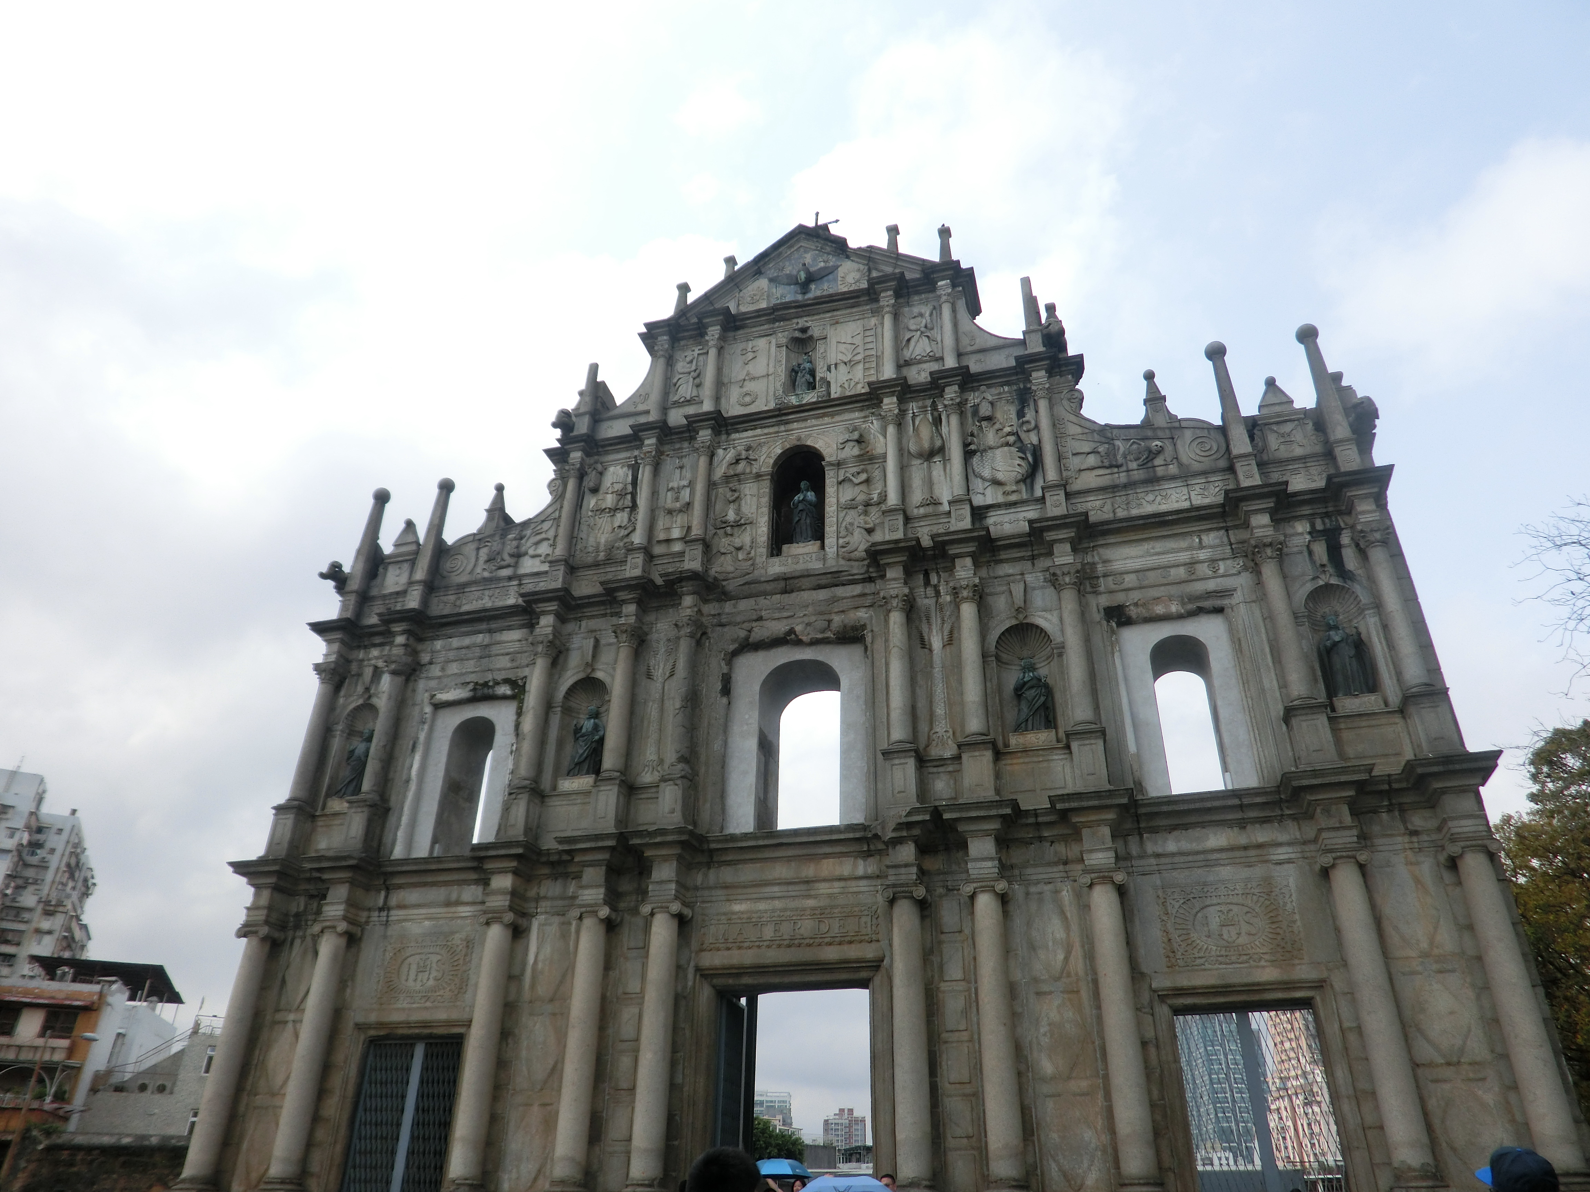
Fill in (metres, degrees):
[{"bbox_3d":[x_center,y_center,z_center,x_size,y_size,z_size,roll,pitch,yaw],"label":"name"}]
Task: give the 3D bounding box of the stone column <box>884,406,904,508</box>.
[{"bbox_3d":[2.199,-2.982,24.566,0.430,2.800,0.430,-8,-31,14],"label":"stone column"}]

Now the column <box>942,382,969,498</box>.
[{"bbox_3d":[3.532,-3.421,23.873,0.460,3.126,0.460,-8,-32,15],"label":"column"}]

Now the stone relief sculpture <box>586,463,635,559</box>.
[{"bbox_3d":[-4.360,-2.003,26.005,1.102,2.554,0.227,-8,-30,14],"label":"stone relief sculpture"}]

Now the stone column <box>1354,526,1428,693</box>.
[{"bbox_3d":[10.347,0.191,19.000,0.515,3.193,0.515,-8,-30,14],"label":"stone column"}]

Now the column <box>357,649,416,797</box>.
[{"bbox_3d":[-8.882,2.827,24.007,0.515,3.224,0.515,-8,-30,14],"label":"column"}]

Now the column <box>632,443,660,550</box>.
[{"bbox_3d":[-3.459,-2.350,25.644,0.500,3.010,0.500,-8,-32,15],"label":"column"}]

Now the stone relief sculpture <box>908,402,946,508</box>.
[{"bbox_3d":[2.903,-3.145,24.107,0.761,2.781,0.400,-8,-32,15],"label":"stone relief sculpture"}]

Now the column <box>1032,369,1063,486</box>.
[{"bbox_3d":[5.533,-3.651,24.214,0.445,2.964,0.445,-8,-31,14],"label":"column"}]

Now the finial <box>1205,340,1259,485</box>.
[{"bbox_3d":[8.736,-3.663,22.002,0.433,3.698,0.433,-8,-30,14],"label":"finial"}]

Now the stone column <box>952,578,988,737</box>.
[{"bbox_3d":[3.364,1.121,20.957,0.580,3.364,0.580,-8,-32,15],"label":"stone column"}]

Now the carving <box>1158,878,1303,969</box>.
[{"bbox_3d":[7.242,5.441,18.354,2.109,1.334,0.125,-8,-31,14],"label":"carving"}]

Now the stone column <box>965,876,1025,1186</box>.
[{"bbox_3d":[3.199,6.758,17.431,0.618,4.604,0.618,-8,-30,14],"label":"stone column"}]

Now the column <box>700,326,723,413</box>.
[{"bbox_3d":[-2.064,-5.502,27.677,0.420,2.900,0.420,-8,-31,14],"label":"column"}]

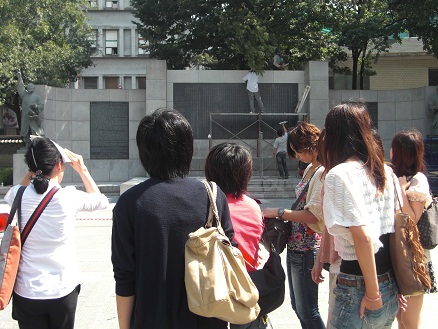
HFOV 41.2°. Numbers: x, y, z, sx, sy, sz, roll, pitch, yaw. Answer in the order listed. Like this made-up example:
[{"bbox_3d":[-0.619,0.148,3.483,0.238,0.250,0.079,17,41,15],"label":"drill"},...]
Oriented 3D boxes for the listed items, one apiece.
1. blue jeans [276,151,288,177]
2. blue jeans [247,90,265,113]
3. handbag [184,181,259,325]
[{"bbox_3d":[2.240,0.000,20.500,0.420,0.950,0.320,0,1,3],"label":"blue jeans"},{"bbox_3d":[1.285,-2.240,20.500,0.560,0.820,0.320,0,1,2],"label":"blue jeans"},{"bbox_3d":[0.015,0.310,2.050,0.190,0.490,0.310,1,2,30],"label":"handbag"}]

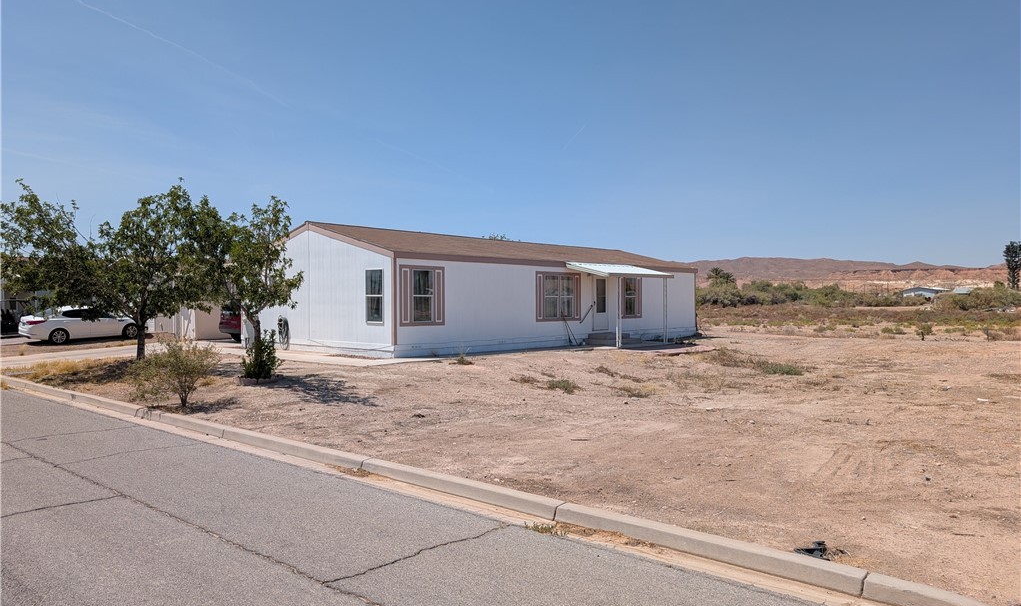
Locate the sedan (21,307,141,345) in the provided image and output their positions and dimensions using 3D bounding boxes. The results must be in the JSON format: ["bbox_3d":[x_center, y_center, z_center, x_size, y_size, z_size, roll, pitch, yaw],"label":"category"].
[{"bbox_3d":[-18.154,0.897,30.498,1.830,1.460,4.850,0,0,42],"label":"sedan"}]

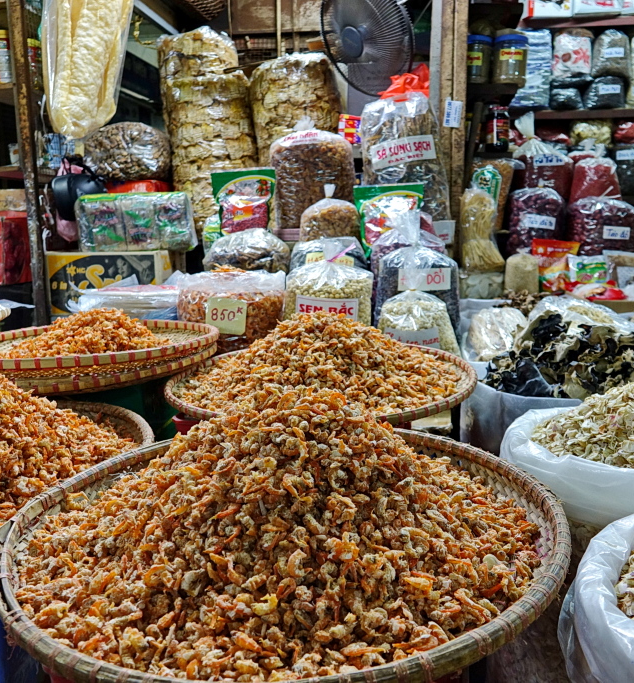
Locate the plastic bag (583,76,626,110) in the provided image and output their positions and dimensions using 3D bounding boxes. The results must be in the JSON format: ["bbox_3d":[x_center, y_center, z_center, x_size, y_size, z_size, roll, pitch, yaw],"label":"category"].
[{"bbox_3d":[0.981,-0.846,2.330,0.133,0.113,0.120,1,10,9],"label":"plastic bag"}]

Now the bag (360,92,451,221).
[{"bbox_3d":[0.253,-0.503,1.950,0.263,0.399,0.170,-1,11,-3],"label":"bag"}]

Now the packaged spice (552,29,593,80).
[{"bbox_3d":[0.883,-0.992,2.360,0.135,0.174,0.110,1,10,9],"label":"packaged spice"}]

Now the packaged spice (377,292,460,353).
[{"bbox_3d":[0.248,-0.039,1.650,0.201,0.169,0.150,1,11,3],"label":"packaged spice"}]

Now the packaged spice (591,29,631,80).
[{"bbox_3d":[0.919,-0.898,2.130,0.115,0.136,0.110,3,11,15],"label":"packaged spice"}]

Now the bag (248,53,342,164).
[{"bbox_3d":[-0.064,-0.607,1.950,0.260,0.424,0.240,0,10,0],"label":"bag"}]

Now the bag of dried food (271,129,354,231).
[{"bbox_3d":[-0.011,-0.415,1.740,0.203,0.257,0.150,0,10,0],"label":"bag of dried food"}]

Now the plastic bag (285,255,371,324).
[{"bbox_3d":[0.025,-0.104,1.480,0.189,0.172,0.130,0,10,0],"label":"plastic bag"}]

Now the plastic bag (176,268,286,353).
[{"bbox_3d":[-0.178,-0.063,1.420,0.209,0.171,0.170,0,10,0],"label":"plastic bag"}]

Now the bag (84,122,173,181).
[{"bbox_3d":[-0.502,-0.498,1.800,0.221,0.153,0.170,0,10,0],"label":"bag"}]

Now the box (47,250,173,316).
[{"bbox_3d":[-0.513,-0.154,1.718,0.254,0.157,0.200,-1,10,-3],"label":"box"}]

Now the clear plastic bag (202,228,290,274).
[{"bbox_3d":[-0.189,-0.229,1.800,0.231,0.131,0.170,0,11,0],"label":"clear plastic bag"}]

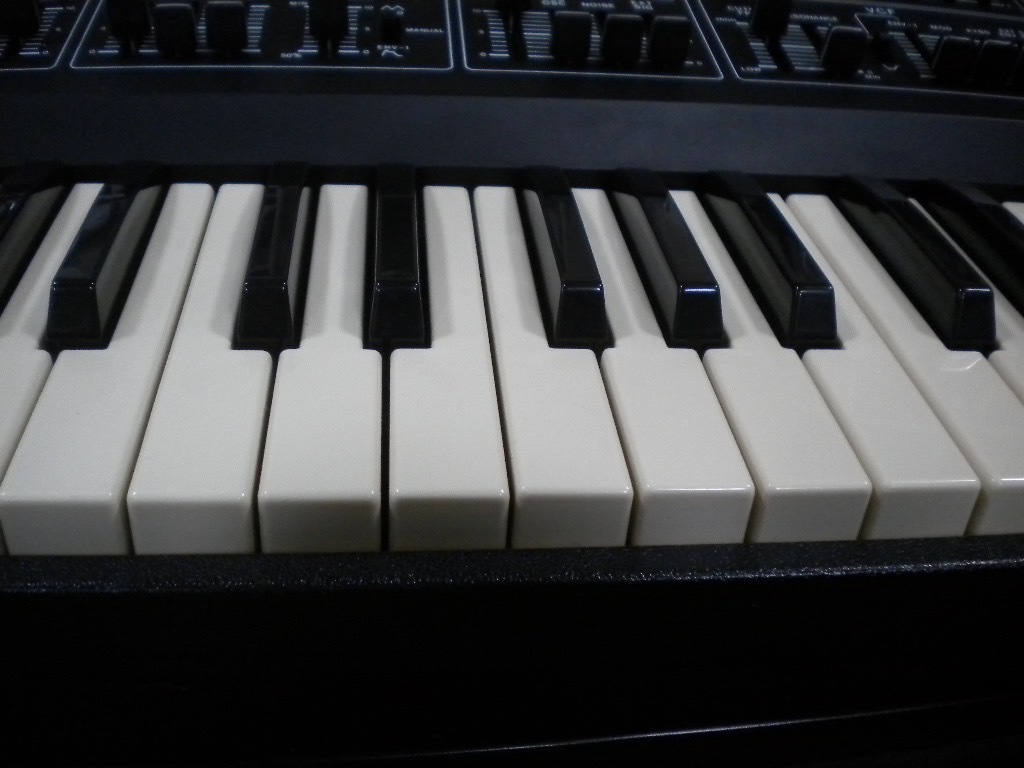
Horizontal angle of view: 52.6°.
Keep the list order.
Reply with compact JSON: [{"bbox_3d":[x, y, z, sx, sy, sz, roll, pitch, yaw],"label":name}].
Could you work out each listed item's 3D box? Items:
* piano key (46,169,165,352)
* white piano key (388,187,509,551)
[{"bbox_3d":[-0.098,-0.035,0.252,0.012,0.012,0.078,0,35,-6],"label":"piano key"},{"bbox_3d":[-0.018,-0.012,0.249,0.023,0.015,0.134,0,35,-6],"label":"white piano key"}]

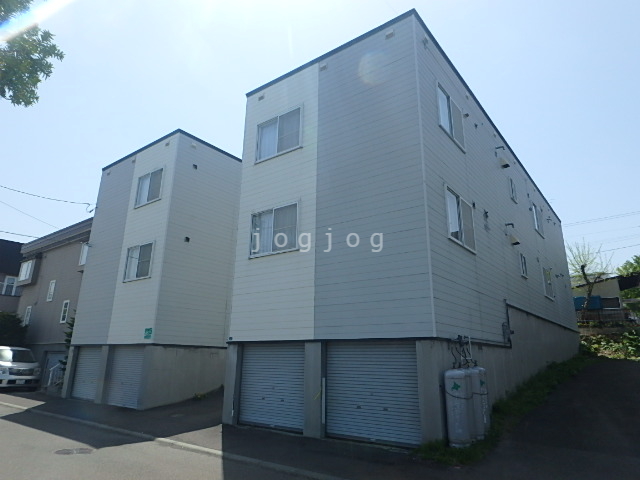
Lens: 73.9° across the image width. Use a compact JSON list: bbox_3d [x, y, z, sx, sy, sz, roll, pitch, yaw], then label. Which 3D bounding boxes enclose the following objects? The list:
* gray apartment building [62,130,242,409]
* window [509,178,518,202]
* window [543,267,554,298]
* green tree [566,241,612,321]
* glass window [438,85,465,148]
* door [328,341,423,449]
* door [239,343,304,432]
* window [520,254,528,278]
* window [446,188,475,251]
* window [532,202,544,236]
[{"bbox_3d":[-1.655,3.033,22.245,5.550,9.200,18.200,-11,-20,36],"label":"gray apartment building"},{"bbox_3d":[6.960,-1.710,15.273,0.100,0.820,0.840,-11,-20,36],"label":"window"},{"bbox_3d":[9.455,1.828,17.701,0.100,1.200,1.700,-11,-20,36],"label":"window"},{"bbox_3d":[16.796,2.524,26.500,2.900,4.700,2.800,-9,-19,31],"label":"green tree"},{"bbox_3d":[3.294,-3.062,10.671,0.100,1.200,1.680,-11,-20,36],"label":"glass window"},{"bbox_3d":[1.028,2.969,8.462,2.170,1.860,0.100,-11,-20,36],"label":"door"},{"bbox_3d":[-1.093,3.390,10.028,2.170,1.860,0.100,-11,-20,36],"label":"door"},{"bbox_3d":[6.949,0.904,14.555,0.100,0.820,0.840,-11,-20,36],"label":"window"},{"bbox_3d":[3.297,-0.443,9.970,0.100,1.200,1.680,-11,-20,36],"label":"window"},{"bbox_3d":[9.405,-0.808,18.343,0.100,1.200,1.700,-11,-20,36],"label":"window"}]

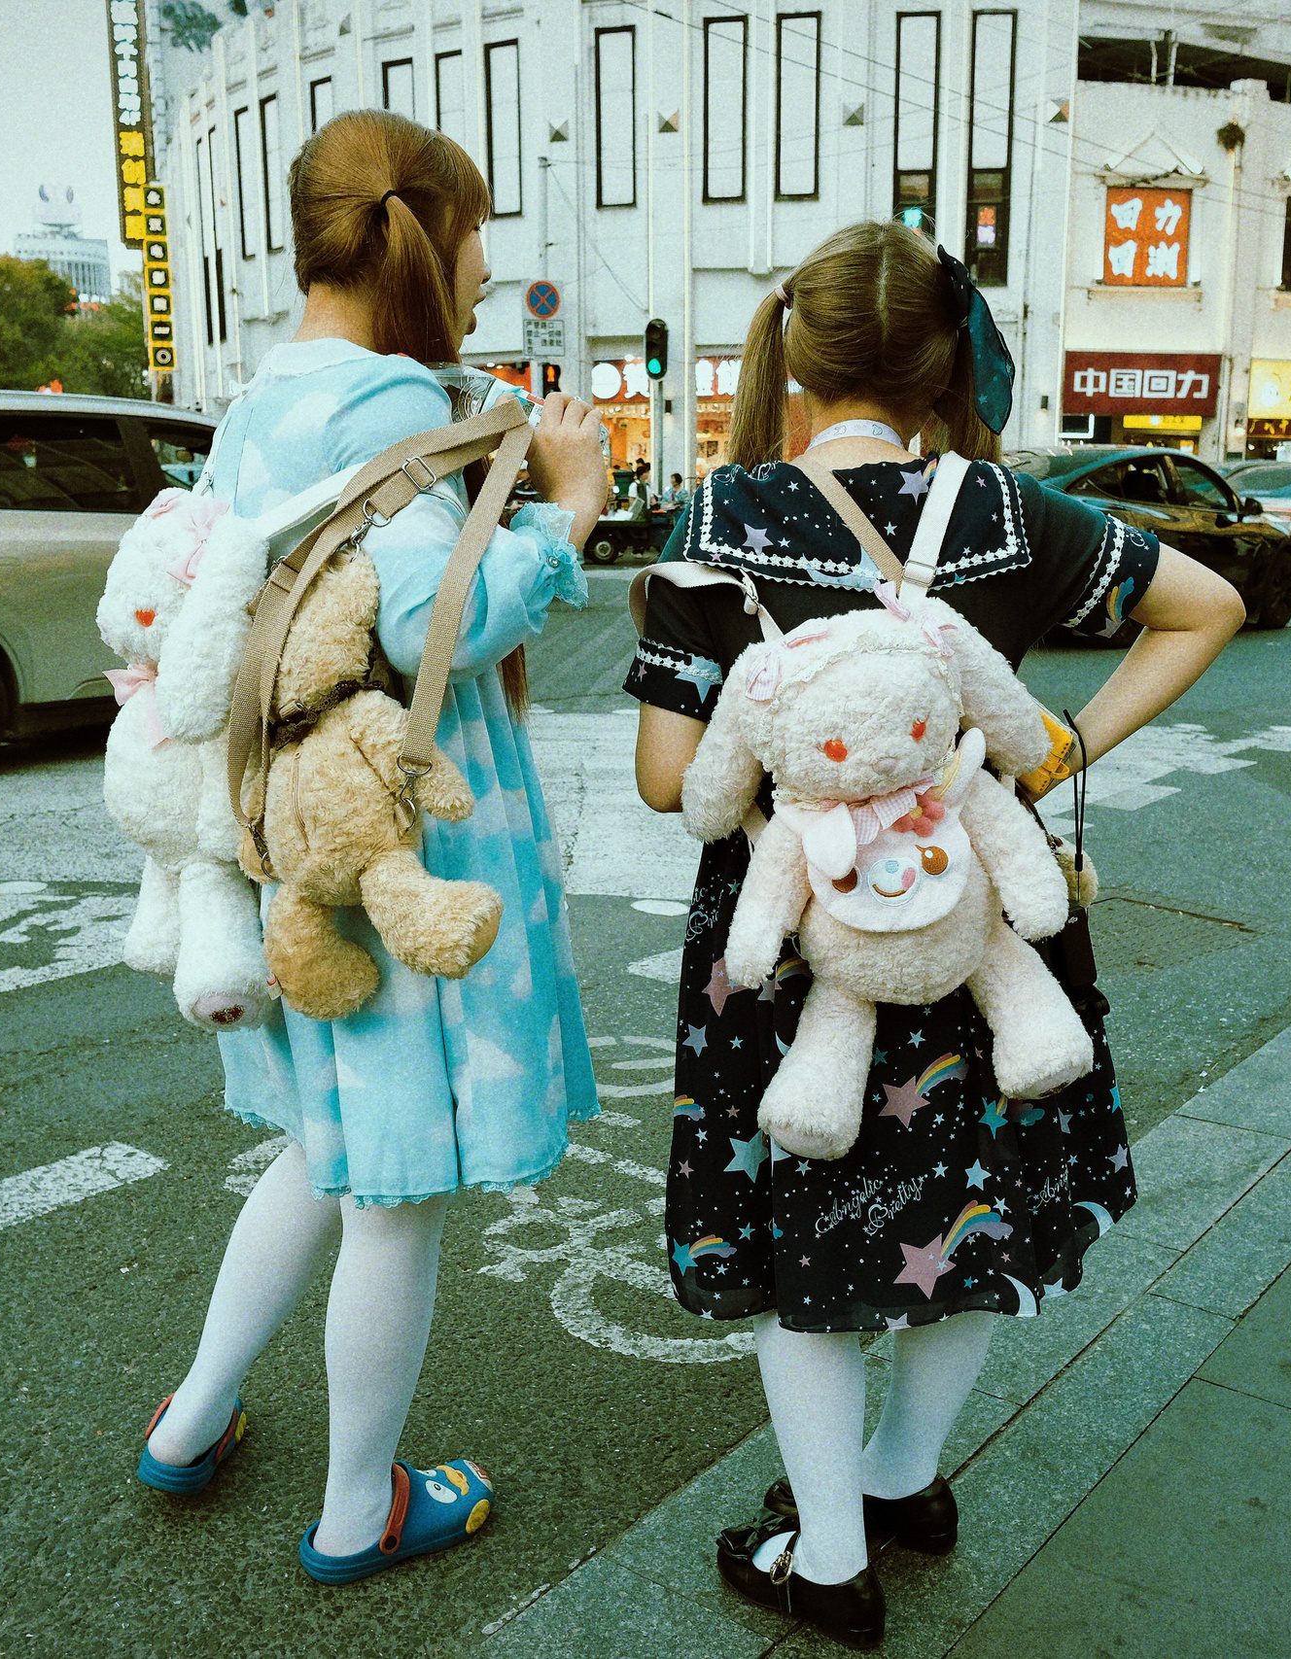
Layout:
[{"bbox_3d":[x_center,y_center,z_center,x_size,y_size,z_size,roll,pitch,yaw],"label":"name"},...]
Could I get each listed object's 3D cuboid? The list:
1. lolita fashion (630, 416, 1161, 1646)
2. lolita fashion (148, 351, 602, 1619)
[{"bbox_3d":[0.241,0.232,1.939,0.520,1.310,0.420,-2,12,-10],"label":"lolita fashion"},{"bbox_3d":[-0.344,0.152,2.044,0.500,1.430,0.460,-11,16,-41],"label":"lolita fashion"}]

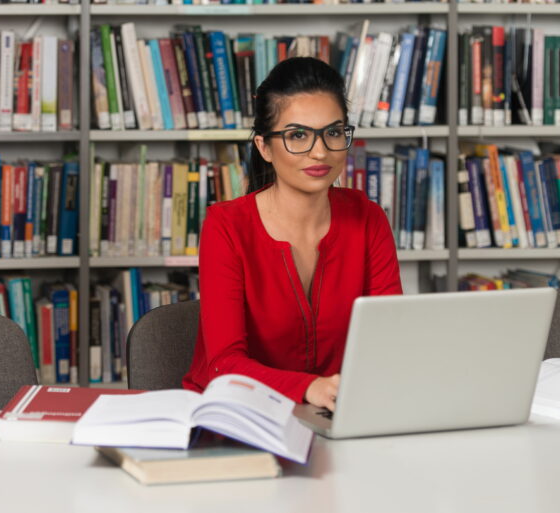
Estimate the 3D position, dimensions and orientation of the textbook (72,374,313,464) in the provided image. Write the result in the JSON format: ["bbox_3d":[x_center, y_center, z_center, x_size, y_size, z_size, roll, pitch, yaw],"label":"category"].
[{"bbox_3d":[-0.119,0.237,3.230,0.340,0.088,0.243,1,7,4],"label":"textbook"}]

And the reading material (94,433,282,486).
[{"bbox_3d":[-0.140,0.285,3.193,0.203,0.034,0.267,-2,7,-19],"label":"reading material"}]

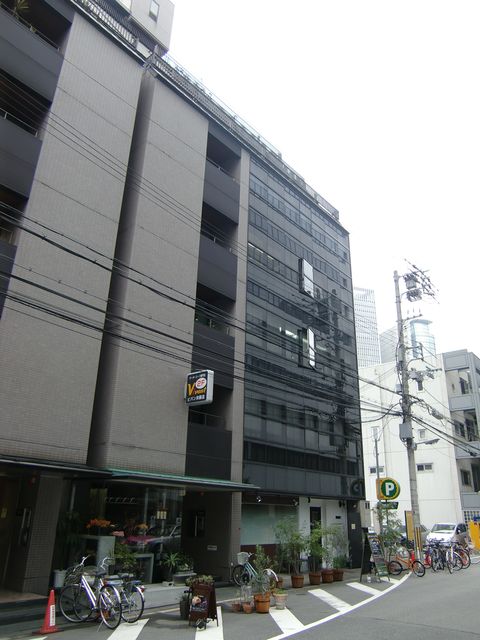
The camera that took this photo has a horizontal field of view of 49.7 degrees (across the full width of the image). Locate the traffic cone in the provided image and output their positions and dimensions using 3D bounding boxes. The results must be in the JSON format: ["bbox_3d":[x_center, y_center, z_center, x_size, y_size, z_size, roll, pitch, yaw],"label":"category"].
[{"bbox_3d":[-3.395,5.220,9.325,0.390,0.680,0.390,3,-21,-4],"label":"traffic cone"}]

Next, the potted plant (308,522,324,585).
[{"bbox_3d":[2.328,7.343,16.344,0.540,1.776,0.540,1,-21,1],"label":"potted plant"}]

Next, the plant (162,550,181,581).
[{"bbox_3d":[-1.867,6.710,14.164,0.460,0.750,0.460,2,-22,1],"label":"plant"}]

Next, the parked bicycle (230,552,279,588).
[{"bbox_3d":[0.403,7.305,15.111,1.690,1.000,0.550,-17,-28,38],"label":"parked bicycle"}]

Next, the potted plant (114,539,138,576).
[{"bbox_3d":[-2.849,6.146,13.210,0.600,0.860,0.620,-16,-27,37],"label":"potted plant"}]

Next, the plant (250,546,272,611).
[{"bbox_3d":[0.497,5.581,11.185,0.460,1.260,0.460,2,-22,1],"label":"plant"}]

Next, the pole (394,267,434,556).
[{"bbox_3d":[8.614,4.007,25.351,1.600,14.565,1.100,-16,-27,37],"label":"pole"}]

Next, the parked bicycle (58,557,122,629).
[{"bbox_3d":[-2.768,5.220,9.856,1.800,1.070,0.580,-17,-28,38],"label":"parked bicycle"}]

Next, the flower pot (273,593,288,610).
[{"bbox_3d":[0.880,6.118,11.255,0.320,0.300,0.320,2,-22,1],"label":"flower pot"}]

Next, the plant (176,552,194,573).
[{"bbox_3d":[-1.411,6.277,13.400,0.440,0.470,0.400,-16,-28,38],"label":"plant"}]

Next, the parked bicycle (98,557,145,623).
[{"bbox_3d":[-2.530,5.449,10.380,1.680,1.030,0.560,-11,-25,30],"label":"parked bicycle"}]

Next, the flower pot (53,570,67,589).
[{"bbox_3d":[-3.966,5.738,11.486,0.280,0.370,0.280,1,-21,1],"label":"flower pot"}]

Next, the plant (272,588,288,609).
[{"bbox_3d":[0.882,6.067,11.275,0.320,0.410,0.320,2,-22,1],"label":"plant"}]

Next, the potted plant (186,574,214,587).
[{"bbox_3d":[-0.794,5.243,10.400,0.500,0.300,0.380,-16,-28,38],"label":"potted plant"}]

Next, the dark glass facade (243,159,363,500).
[{"bbox_3d":[2.771,0.582,22.272,0.500,13.274,8.460,-16,-27,37],"label":"dark glass facade"}]

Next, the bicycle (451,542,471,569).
[{"bbox_3d":[8.820,9.445,20.869,0.550,1.020,1.650,2,-21,-2],"label":"bicycle"}]

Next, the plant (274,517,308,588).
[{"bbox_3d":[1.562,7.008,15.632,0.880,1.885,0.920,1,-21,1],"label":"plant"}]

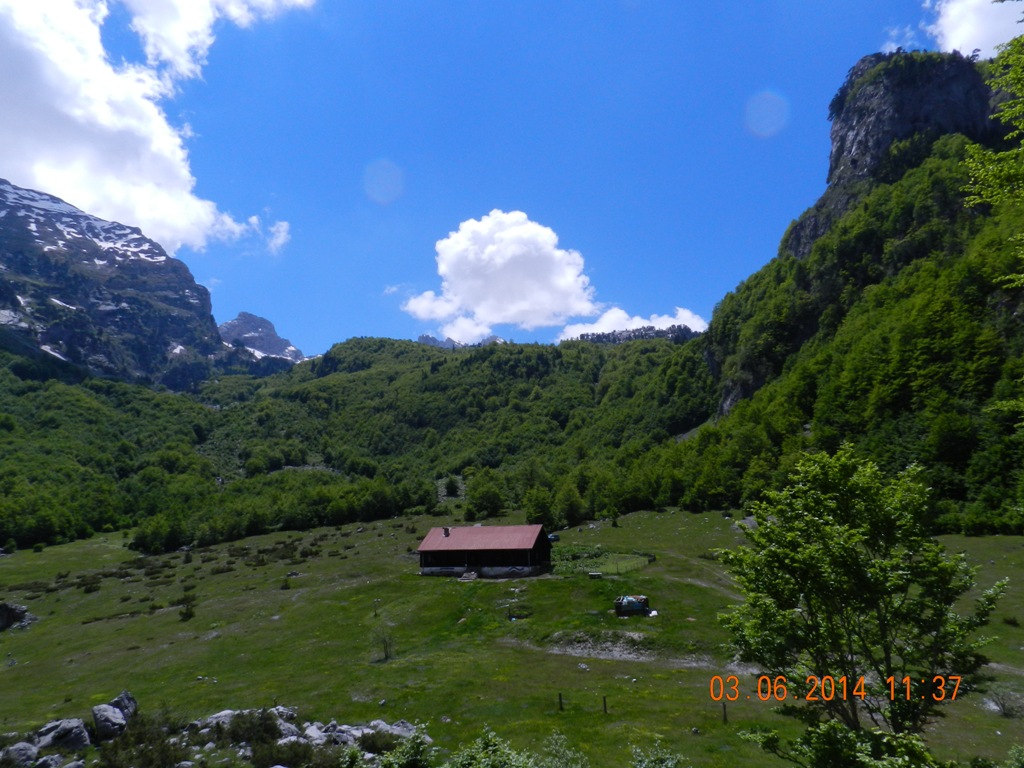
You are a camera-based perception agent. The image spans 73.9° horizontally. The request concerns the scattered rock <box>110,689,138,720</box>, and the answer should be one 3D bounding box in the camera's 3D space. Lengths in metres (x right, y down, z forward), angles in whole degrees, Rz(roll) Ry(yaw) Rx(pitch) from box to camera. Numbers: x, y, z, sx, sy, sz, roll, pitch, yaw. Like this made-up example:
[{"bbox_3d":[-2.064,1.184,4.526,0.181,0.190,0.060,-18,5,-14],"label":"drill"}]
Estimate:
[{"bbox_3d":[-23.430,19.480,41.000,1.610,1.770,1.450,3,-12,-28],"label":"scattered rock"}]

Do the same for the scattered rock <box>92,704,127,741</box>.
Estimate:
[{"bbox_3d":[-23.325,19.636,39.500,1.730,1.770,1.470,4,-12,-29],"label":"scattered rock"}]

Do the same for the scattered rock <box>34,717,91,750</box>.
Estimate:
[{"bbox_3d":[-25.242,19.677,38.300,2.670,1.340,2.130,4,-12,-32],"label":"scattered rock"}]

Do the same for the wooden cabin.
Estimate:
[{"bbox_3d":[-3.390,22.140,90.550,16.240,6.230,7.880,-7,-11,22],"label":"wooden cabin"}]

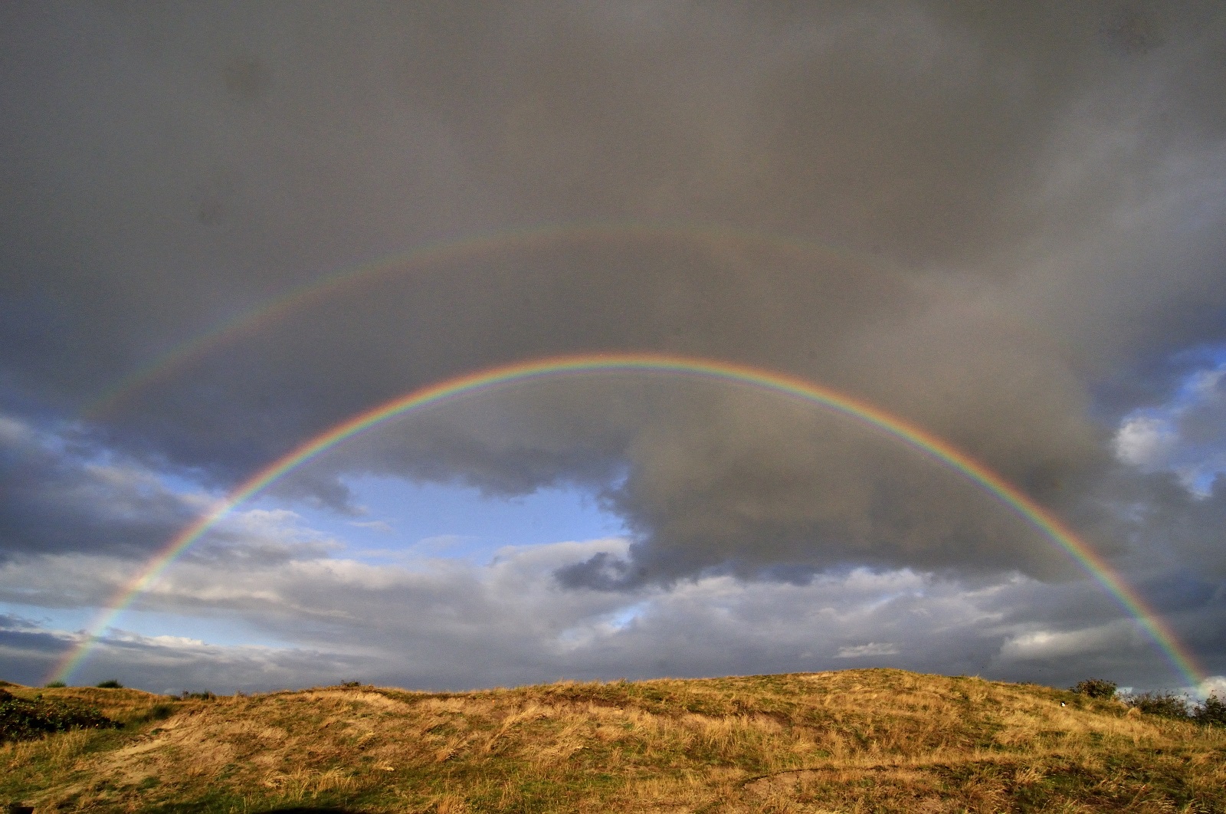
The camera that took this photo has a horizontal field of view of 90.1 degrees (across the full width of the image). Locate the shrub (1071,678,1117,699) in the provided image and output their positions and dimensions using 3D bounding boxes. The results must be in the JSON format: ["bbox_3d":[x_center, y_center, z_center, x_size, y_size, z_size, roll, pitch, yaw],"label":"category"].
[{"bbox_3d":[18.460,10.843,23.482,1.410,0.840,1.340,-18,-32,31],"label":"shrub"}]

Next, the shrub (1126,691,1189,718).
[{"bbox_3d":[19.096,10.493,21.482,1.690,0.950,1.270,-20,-33,34],"label":"shrub"}]

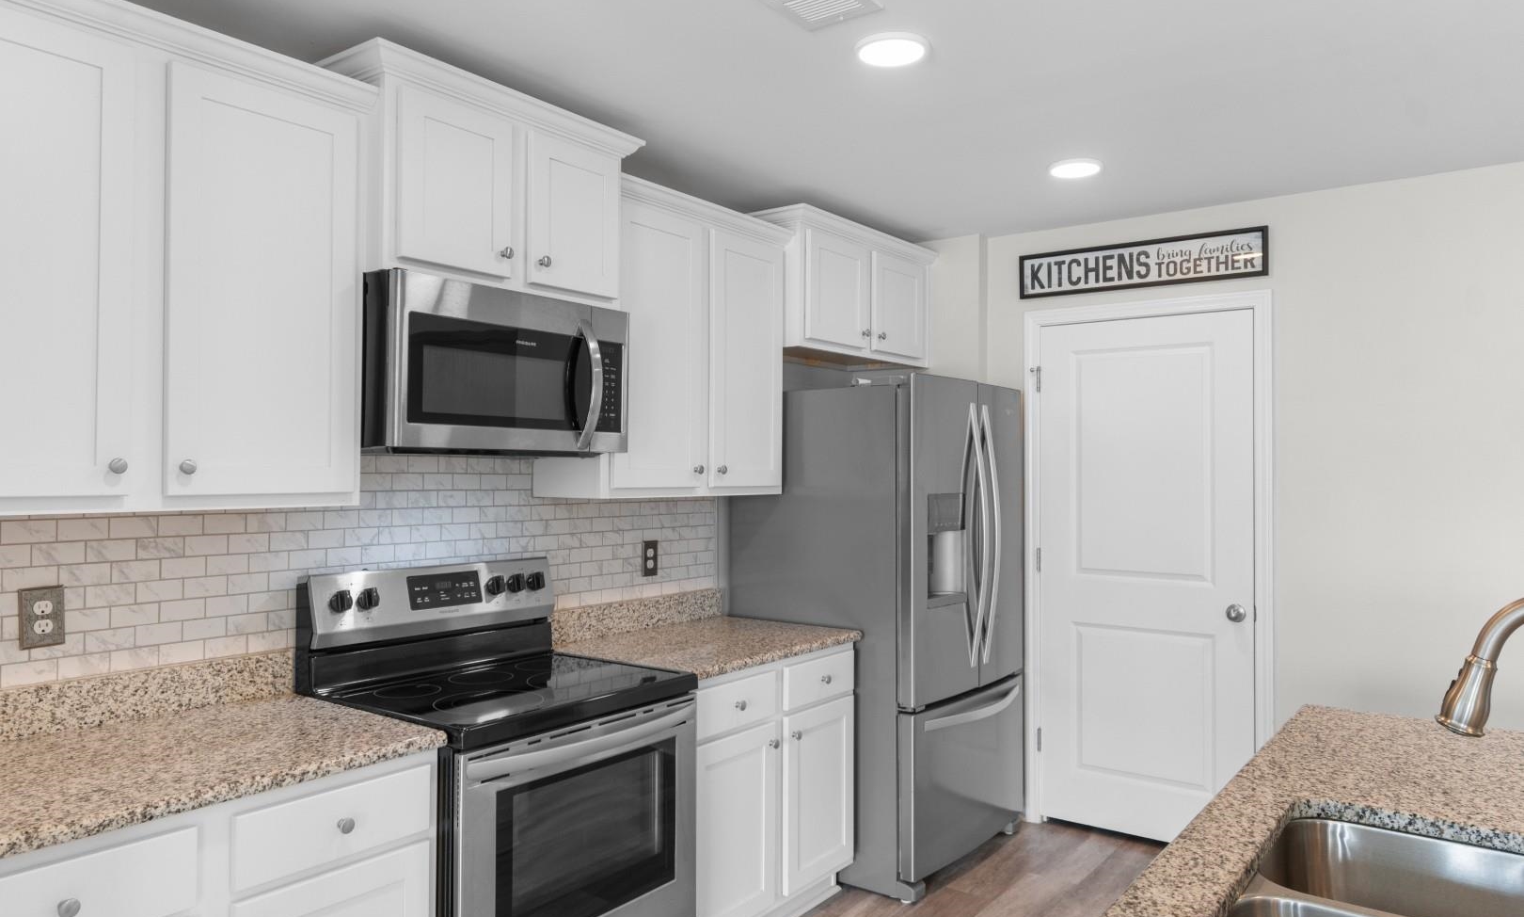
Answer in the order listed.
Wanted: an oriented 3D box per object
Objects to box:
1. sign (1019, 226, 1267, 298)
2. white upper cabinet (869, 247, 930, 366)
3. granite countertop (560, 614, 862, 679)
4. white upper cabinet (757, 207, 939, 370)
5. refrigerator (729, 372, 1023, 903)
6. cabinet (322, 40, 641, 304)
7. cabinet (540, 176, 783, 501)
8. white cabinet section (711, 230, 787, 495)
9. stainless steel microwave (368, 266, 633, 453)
[{"bbox_3d":[1.465,-0.756,3.984,0.946,0.175,0.020,0,-1,37],"label":"sign"},{"bbox_3d":[0.567,-0.620,4.210,0.023,0.393,0.402,0,-1,37],"label":"white upper cabinet"},{"bbox_3d":[-0.177,0.605,3.295,0.640,0.040,0.915,0,-1,37],"label":"granite countertop"},{"bbox_3d":[0.289,-0.643,4.125,0.417,0.493,1.035,0,-1,37],"label":"white upper cabinet"},{"bbox_3d":[0.484,0.615,3.962,0.855,1.781,0.915,0,-1,37],"label":"refrigerator"},{"bbox_3d":[-0.765,-0.671,2.715,0.407,0.508,0.855,0,-1,37],"label":"cabinet"},{"bbox_3d":[-0.295,-0.349,3.397,0.345,0.945,0.910,0,-1,37],"label":"cabinet"},{"bbox_3d":[-0.170,-0.317,3.538,0.322,0.856,0.430,-1,-1,37],"label":"white cabinet section"},{"bbox_3d":[-0.756,-0.213,2.697,0.440,0.408,0.760,0,-1,37],"label":"stainless steel microwave"}]

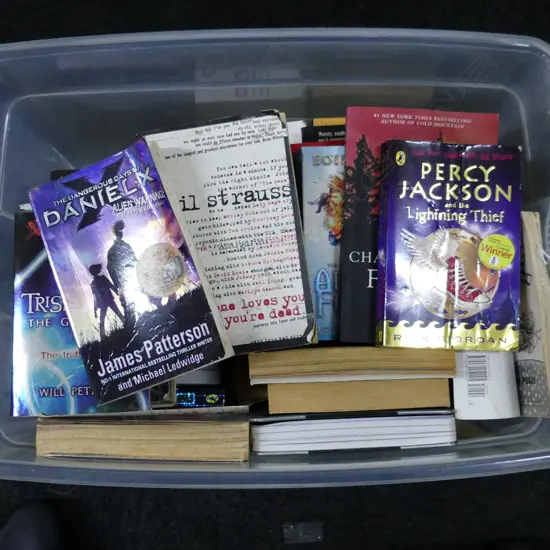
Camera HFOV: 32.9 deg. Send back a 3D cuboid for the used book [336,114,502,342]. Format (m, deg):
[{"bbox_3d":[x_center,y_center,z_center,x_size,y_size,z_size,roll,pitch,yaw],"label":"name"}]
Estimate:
[{"bbox_3d":[0.145,-0.047,0.931,0.152,0.022,0.233,2,86,-2],"label":"used book"}]

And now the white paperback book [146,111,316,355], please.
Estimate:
[{"bbox_3d":[-0.043,-0.036,0.915,0.146,0.036,0.223,-9,91,11],"label":"white paperback book"}]

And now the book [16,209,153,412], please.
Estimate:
[{"bbox_3d":[-0.186,0.038,0.913,0.130,0.029,0.198,-1,83,-2],"label":"book"}]

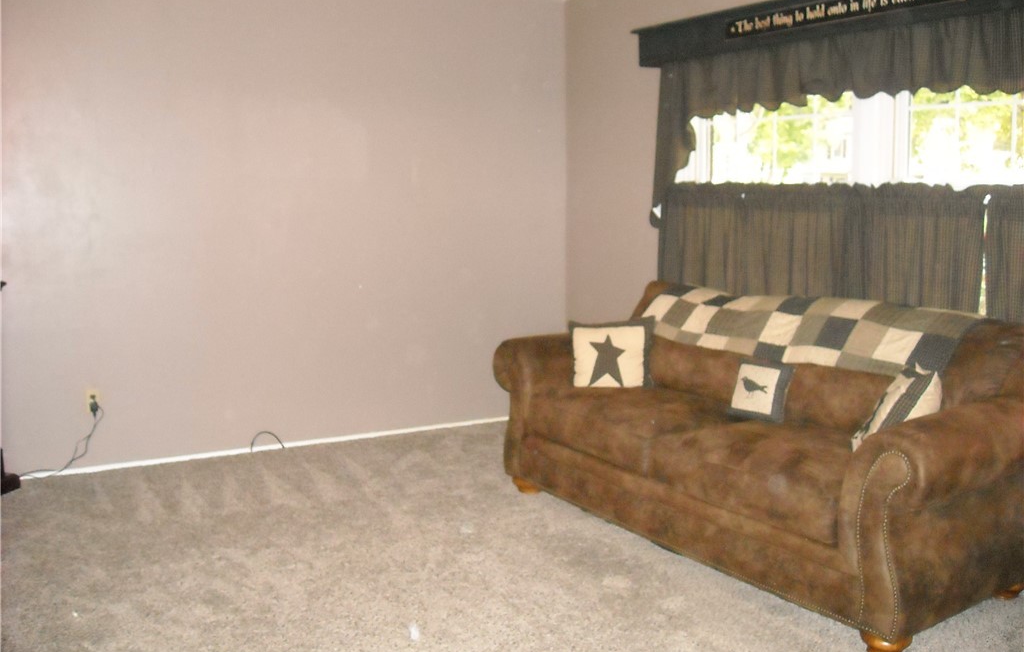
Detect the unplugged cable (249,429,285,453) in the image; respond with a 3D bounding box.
[{"bbox_3d":[-1.294,0.614,5.495,0.180,0.108,0.040,-4,10,-26],"label":"unplugged cable"}]

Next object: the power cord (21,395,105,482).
[{"bbox_3d":[-2.177,0.545,5.011,0.400,0.390,0.080,-4,10,-26],"label":"power cord"}]

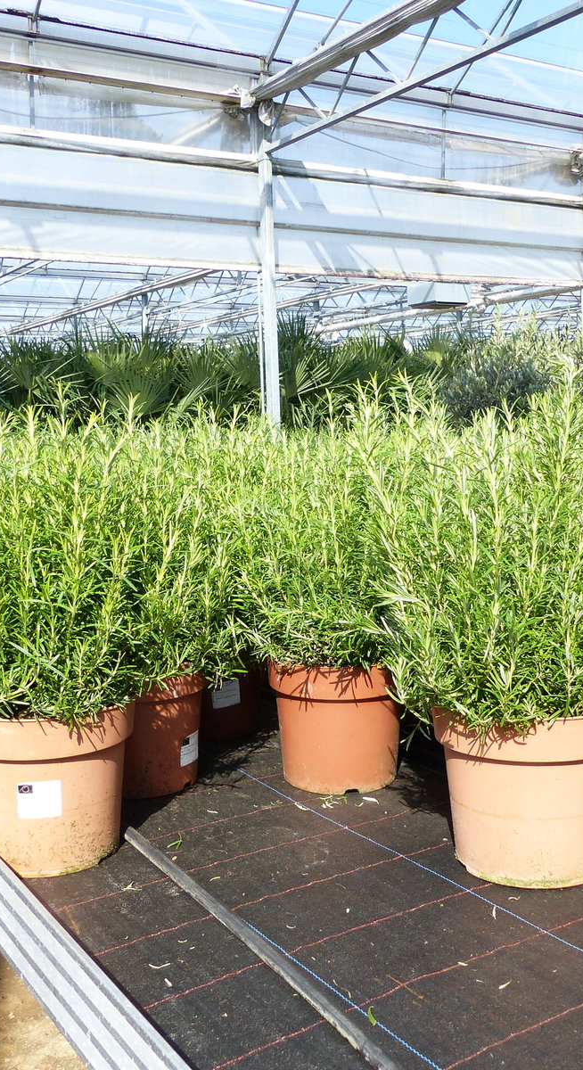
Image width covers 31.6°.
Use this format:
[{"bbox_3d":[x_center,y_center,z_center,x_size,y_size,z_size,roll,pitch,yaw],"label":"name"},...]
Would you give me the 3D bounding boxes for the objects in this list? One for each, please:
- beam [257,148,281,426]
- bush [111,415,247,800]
[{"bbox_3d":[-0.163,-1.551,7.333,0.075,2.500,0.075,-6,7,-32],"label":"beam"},{"bbox_3d":[-0.250,0.123,1.745,0.345,0.625,0.345,-2,6,0],"label":"bush"}]

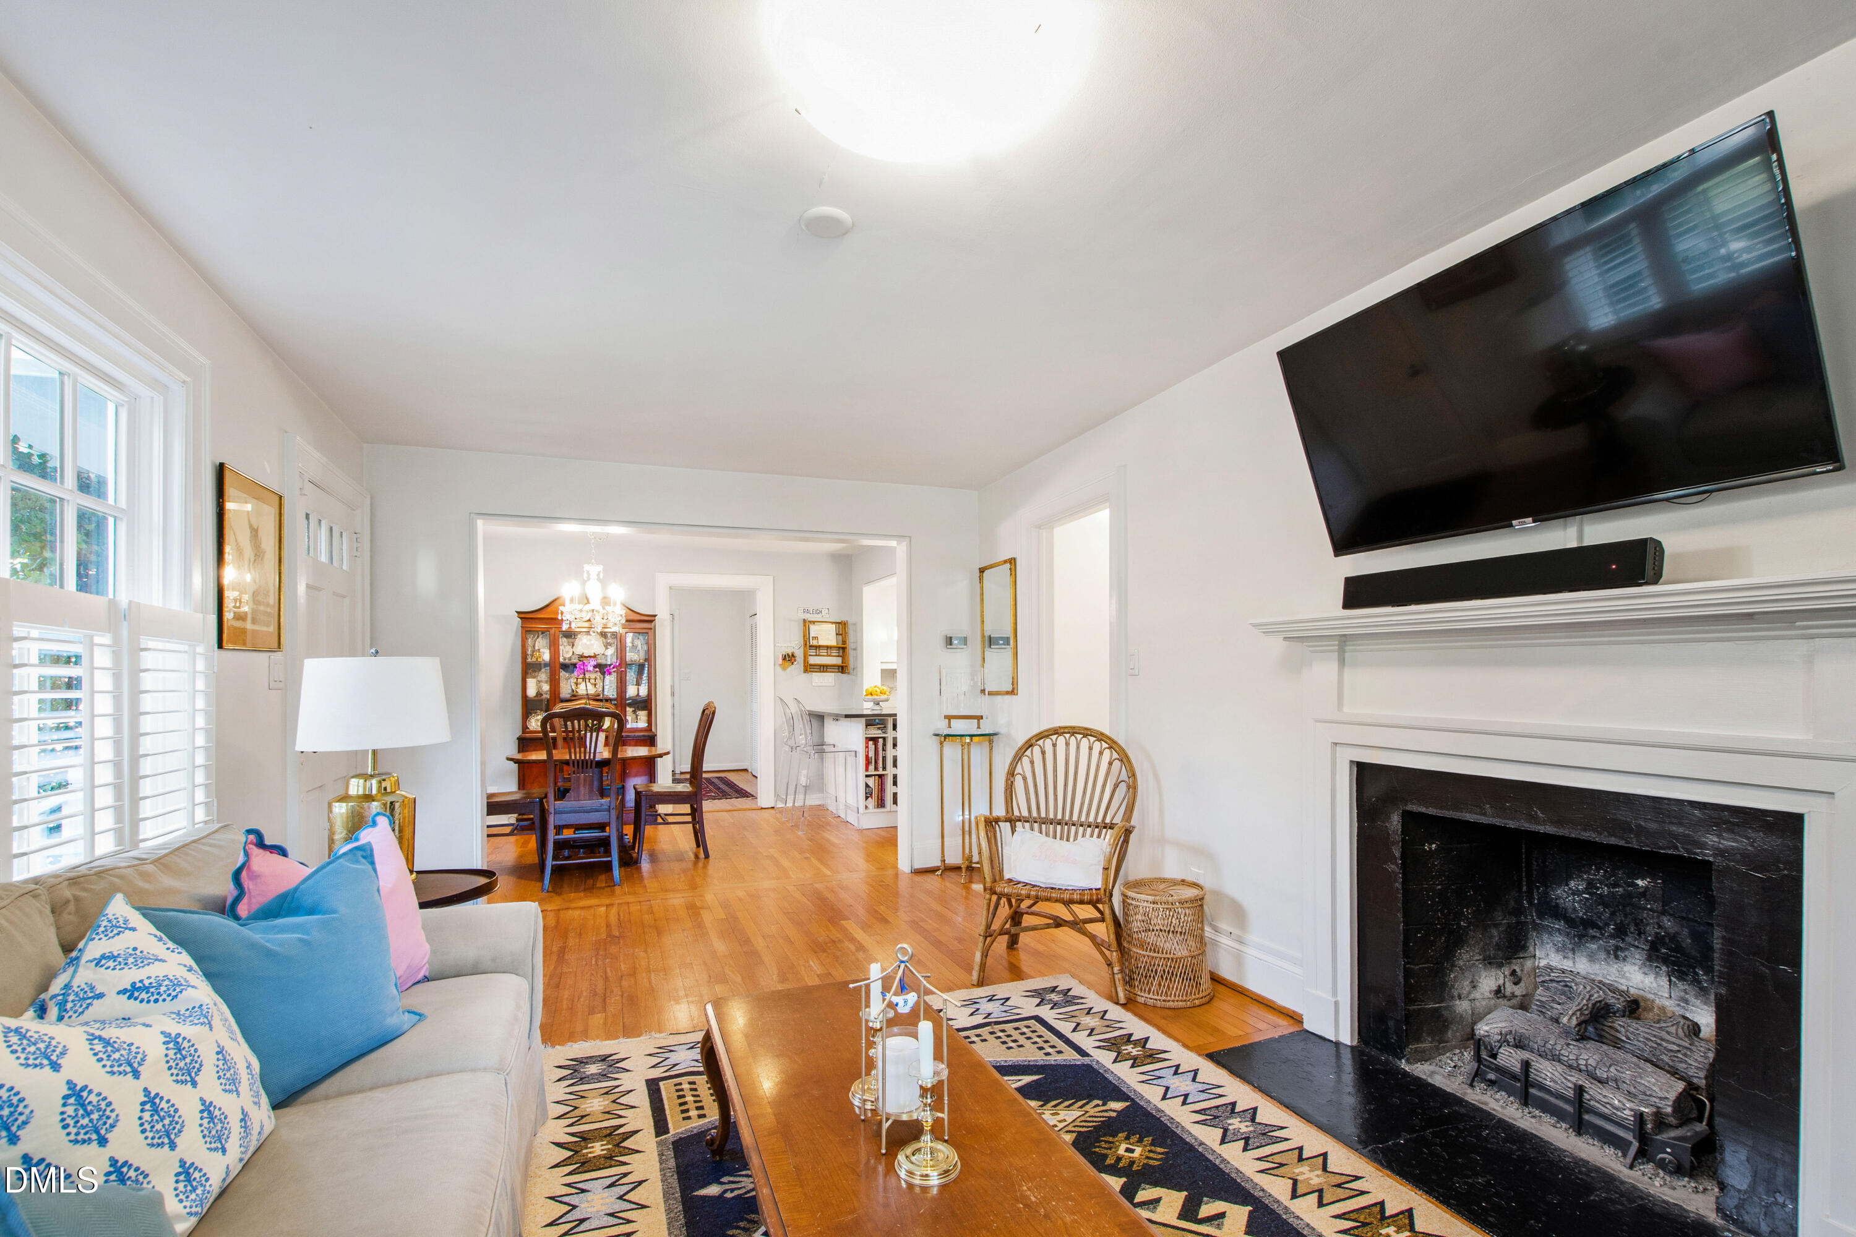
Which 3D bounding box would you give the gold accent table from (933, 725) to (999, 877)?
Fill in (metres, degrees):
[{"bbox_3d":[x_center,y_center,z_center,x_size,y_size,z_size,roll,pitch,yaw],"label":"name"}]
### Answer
[{"bbox_3d":[0.229,1.152,4.760,0.400,0.880,0.400,0,-3,0],"label":"gold accent table"}]

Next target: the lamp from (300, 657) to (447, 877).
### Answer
[{"bbox_3d":[-1.700,0.475,2.370,0.400,0.710,0.400,1,-4,-21],"label":"lamp"}]

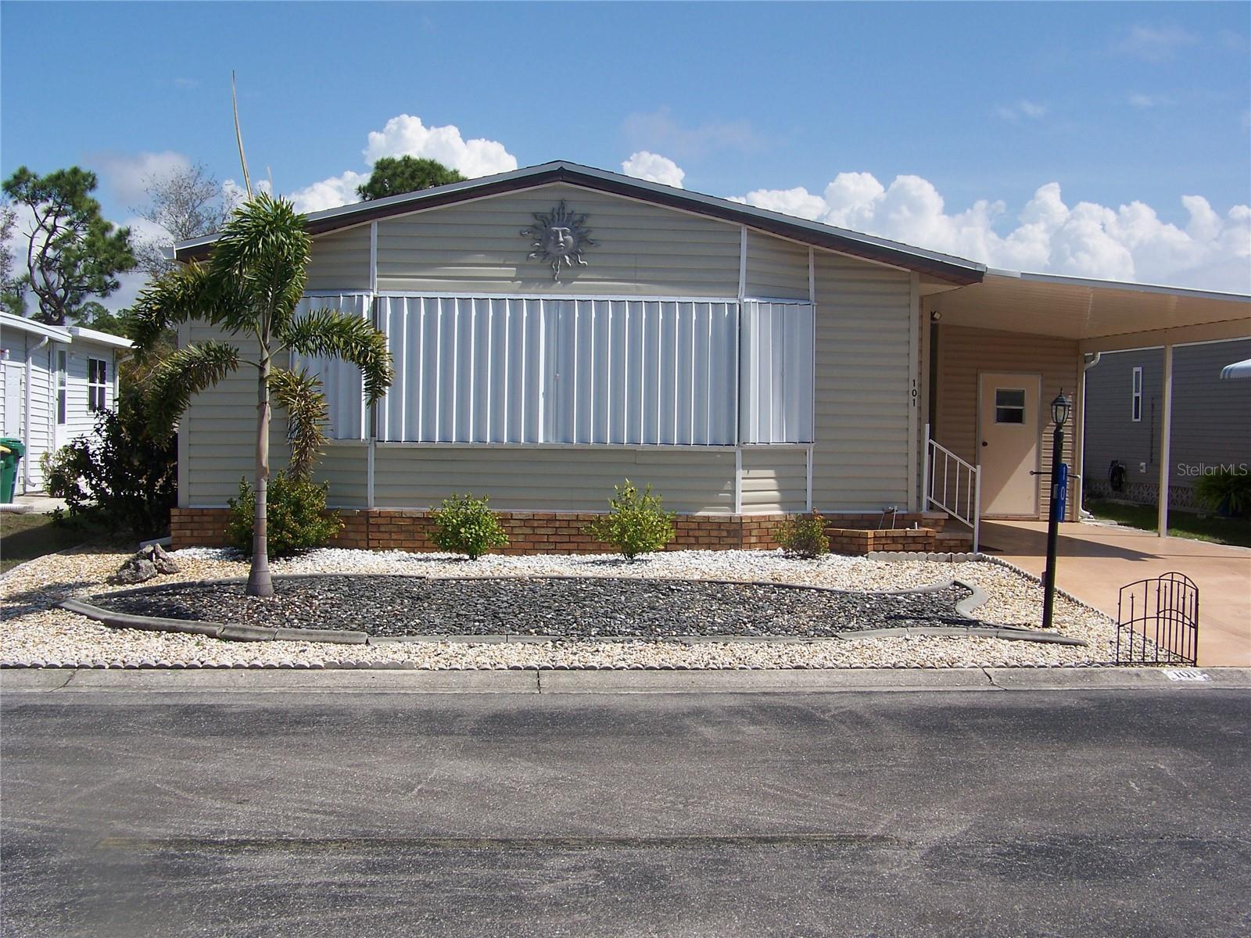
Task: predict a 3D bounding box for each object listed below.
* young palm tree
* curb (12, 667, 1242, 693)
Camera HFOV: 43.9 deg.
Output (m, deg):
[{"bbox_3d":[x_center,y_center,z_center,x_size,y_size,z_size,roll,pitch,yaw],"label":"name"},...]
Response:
[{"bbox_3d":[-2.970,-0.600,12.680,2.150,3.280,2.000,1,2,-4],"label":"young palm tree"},{"bbox_3d":[0.120,1.325,9.720,8.000,0.120,0.500,1,2,-4],"label":"curb"}]

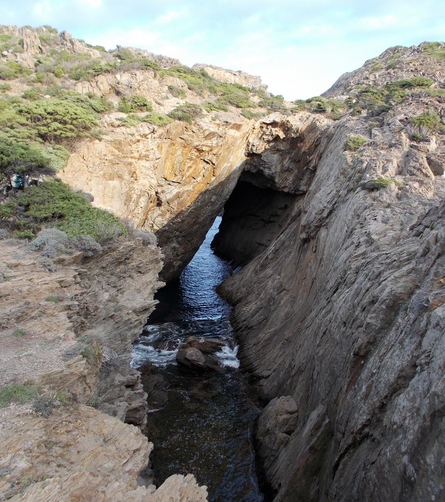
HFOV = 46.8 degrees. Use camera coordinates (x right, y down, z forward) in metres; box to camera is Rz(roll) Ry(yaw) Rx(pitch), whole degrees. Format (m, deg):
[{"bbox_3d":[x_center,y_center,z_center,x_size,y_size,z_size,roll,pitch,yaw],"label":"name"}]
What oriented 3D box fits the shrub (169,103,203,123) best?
[{"bbox_3d":[-1.941,-7.267,27.000,1.730,1.018,1.471,-1,13,-4],"label":"shrub"}]

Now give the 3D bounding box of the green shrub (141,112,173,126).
[{"bbox_3d":[-3.335,-6.644,26.000,1.568,0.686,1.333,-2,13,-7],"label":"green shrub"}]

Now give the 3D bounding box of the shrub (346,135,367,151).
[{"bbox_3d":[5.078,-4.111,19.500,0.735,0.588,0.625,3,13,14],"label":"shrub"}]

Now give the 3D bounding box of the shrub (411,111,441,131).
[{"bbox_3d":[7.101,-4.565,18.000,1.018,0.679,0.865,5,14,20],"label":"shrub"}]

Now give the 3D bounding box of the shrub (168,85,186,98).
[{"bbox_3d":[-2.623,-9.298,30.000,1.018,0.792,0.865,-1,13,-5],"label":"shrub"}]

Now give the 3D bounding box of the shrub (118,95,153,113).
[{"bbox_3d":[-4.565,-7.739,27.000,1.730,0.916,1.471,-2,13,-9],"label":"shrub"}]

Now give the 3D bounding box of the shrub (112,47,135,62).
[{"bbox_3d":[-7.311,-14.510,38.000,1.576,1.146,1.339,-2,13,-10],"label":"shrub"}]

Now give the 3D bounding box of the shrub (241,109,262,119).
[{"bbox_3d":[1.691,-8.016,30.000,1.244,0.565,1.057,1,13,3],"label":"shrub"}]

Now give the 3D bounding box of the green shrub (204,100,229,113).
[{"bbox_3d":[-0.350,-8.424,30.000,1.357,0.679,1.154,0,13,-1],"label":"green shrub"}]

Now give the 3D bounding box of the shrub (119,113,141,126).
[{"bbox_3d":[-4.608,-6.516,25.500,1.057,0.673,0.899,-2,13,-10],"label":"shrub"}]

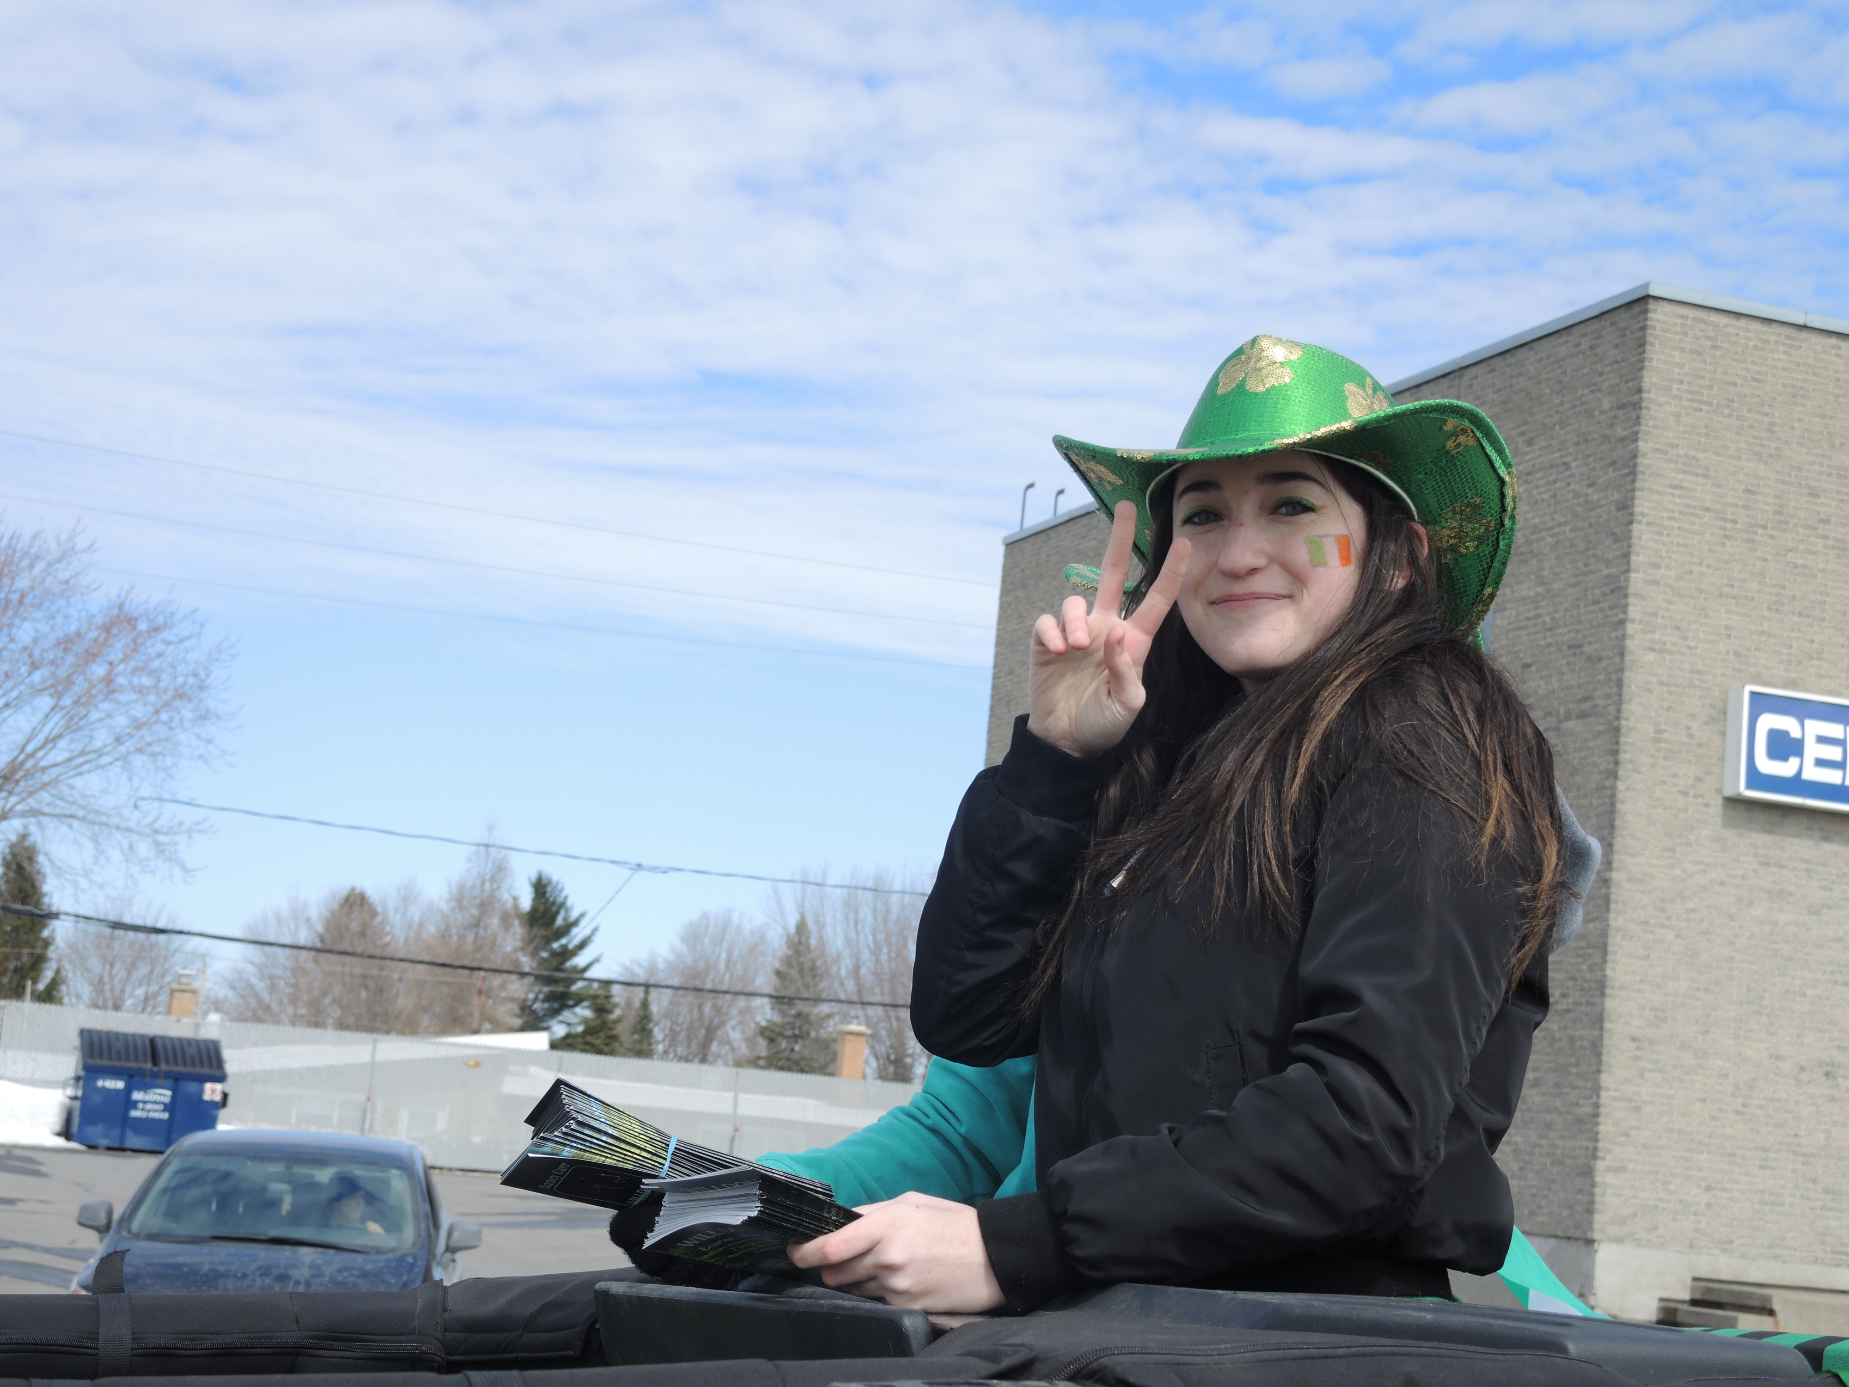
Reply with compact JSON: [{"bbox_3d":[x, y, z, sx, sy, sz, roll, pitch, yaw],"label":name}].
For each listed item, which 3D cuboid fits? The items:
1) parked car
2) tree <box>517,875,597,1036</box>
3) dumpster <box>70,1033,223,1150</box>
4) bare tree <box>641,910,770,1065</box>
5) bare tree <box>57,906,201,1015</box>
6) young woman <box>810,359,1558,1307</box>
[{"bbox_3d":[-3.344,3.028,16.050,1.830,1.500,4.300,6,-8,-8],"label":"parked car"},{"bbox_3d":[-10.208,8.772,84.474,2.900,7.860,2.900,5,-8,0],"label":"tree"},{"bbox_3d":[-10.733,5.480,42.652,2.030,1.550,1.400,8,-8,-20],"label":"dumpster"},{"bbox_3d":[-6.761,10.547,94.473,4.300,7.870,4.300,5,-8,0],"label":"bare tree"},{"bbox_3d":[-23.553,9.364,91.588,4.600,6.150,4.600,5,-8,0],"label":"bare tree"},{"bbox_3d":[0.151,0.575,2.087,0.540,1.680,0.480,10,-9,-30],"label":"young woman"}]

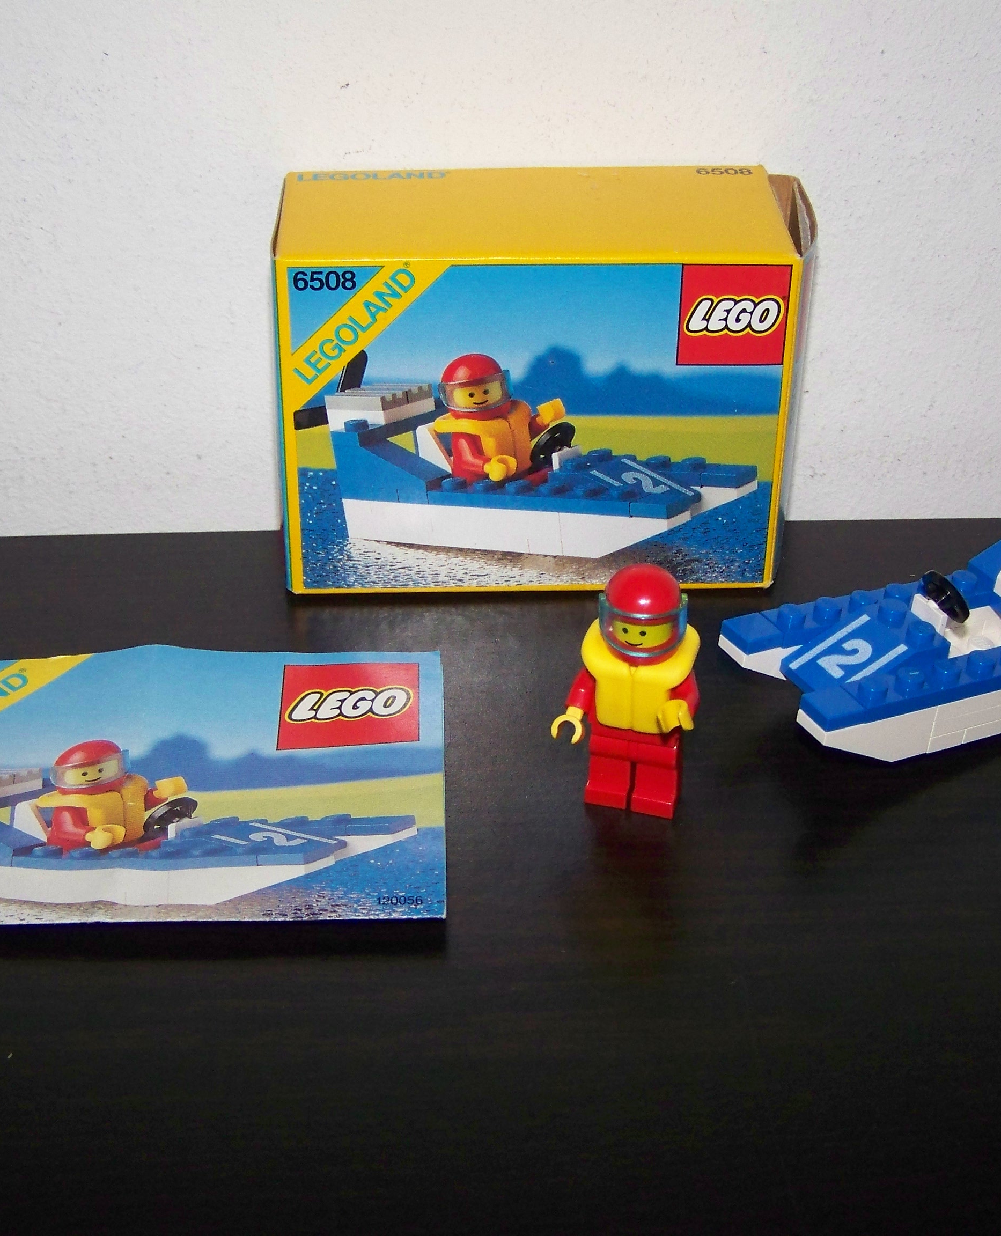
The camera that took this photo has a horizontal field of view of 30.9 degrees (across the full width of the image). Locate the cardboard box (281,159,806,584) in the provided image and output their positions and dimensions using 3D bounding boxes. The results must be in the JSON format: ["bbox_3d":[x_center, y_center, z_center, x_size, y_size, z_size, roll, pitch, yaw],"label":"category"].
[{"bbox_3d":[0.008,-0.047,0.362,0.099,0.071,0.044,-1,34,-2],"label":"cardboard box"}]

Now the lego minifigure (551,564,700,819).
[{"bbox_3d":[0.022,0.013,0.300,0.024,0.044,0.017,9,35,13],"label":"lego minifigure"}]

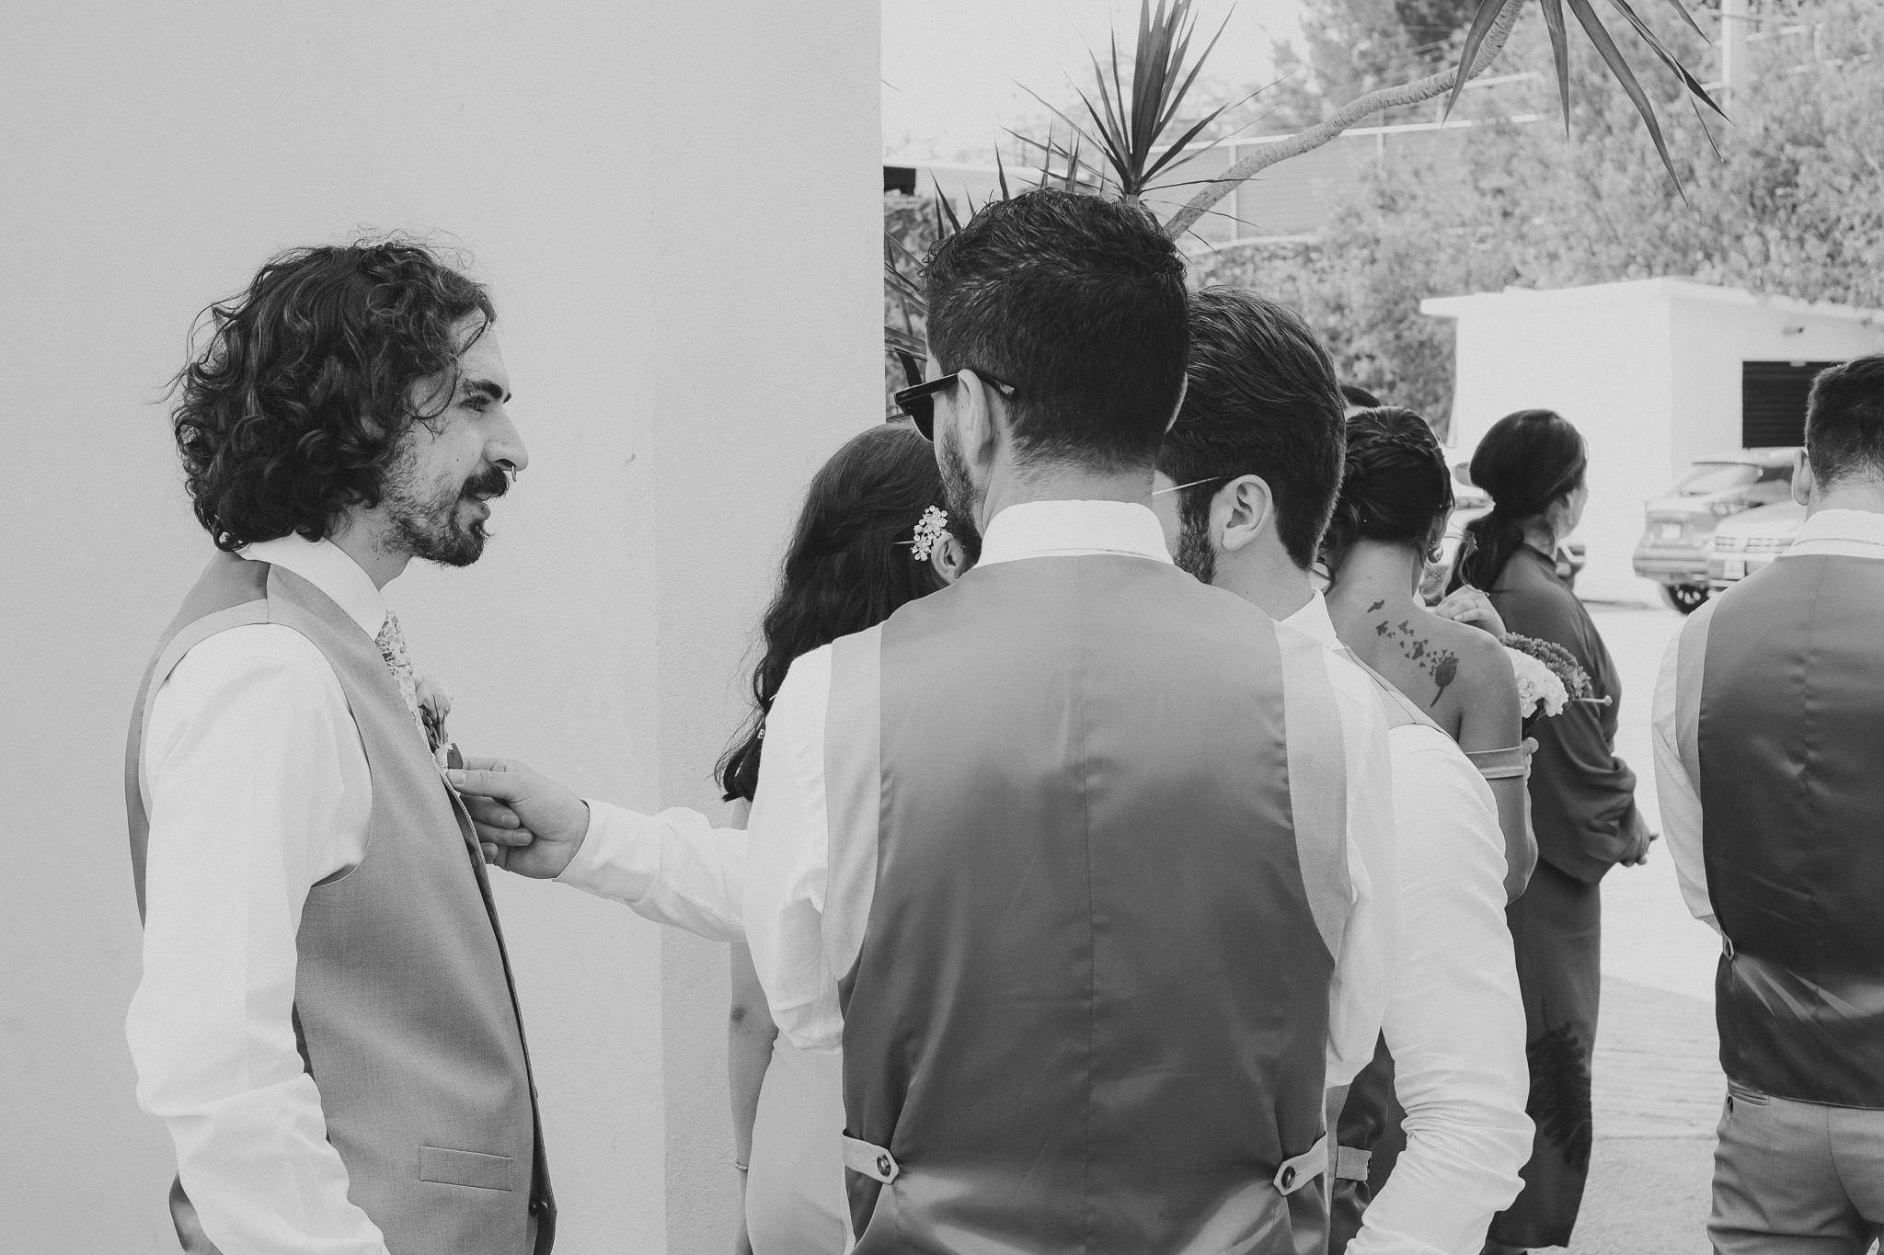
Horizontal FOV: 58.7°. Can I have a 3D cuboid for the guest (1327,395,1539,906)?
[{"bbox_3d":[0.618,0.515,2.323,0.470,1.630,0.380,2,6,25],"label":"guest"}]

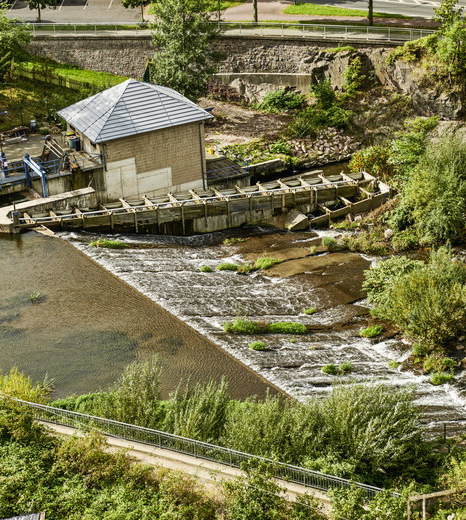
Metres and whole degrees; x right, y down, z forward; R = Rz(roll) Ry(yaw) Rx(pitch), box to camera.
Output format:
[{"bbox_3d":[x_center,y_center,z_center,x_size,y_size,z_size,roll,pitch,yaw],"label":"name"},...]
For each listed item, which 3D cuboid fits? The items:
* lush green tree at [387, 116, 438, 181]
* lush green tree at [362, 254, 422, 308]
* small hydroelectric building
[{"bbox_3d":[13.310,-7.940,106.080,3.690,5.580,3.690,-3,25,0],"label":"lush green tree"},{"bbox_3d":[10.370,1.240,93.010,4.010,3.200,4.010,-3,25,0],"label":"lush green tree"},{"bbox_3d":[-7.310,-9.640,108.640,9.540,8.640,7.840,-15,28,-22],"label":"small hydroelectric building"}]

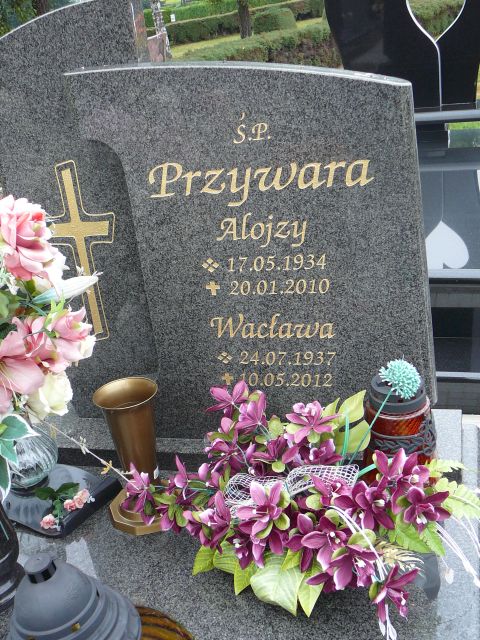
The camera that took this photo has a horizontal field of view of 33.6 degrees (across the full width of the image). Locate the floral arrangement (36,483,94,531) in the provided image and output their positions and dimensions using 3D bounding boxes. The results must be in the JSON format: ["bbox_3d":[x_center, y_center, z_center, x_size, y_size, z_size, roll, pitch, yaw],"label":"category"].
[{"bbox_3d":[-0.361,0.382,1.637,0.128,0.048,0.140,-10,23,-9],"label":"floral arrangement"}]

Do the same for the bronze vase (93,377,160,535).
[{"bbox_3d":[-0.211,0.274,1.624,0.144,0.284,0.144,-12,23,-14],"label":"bronze vase"}]

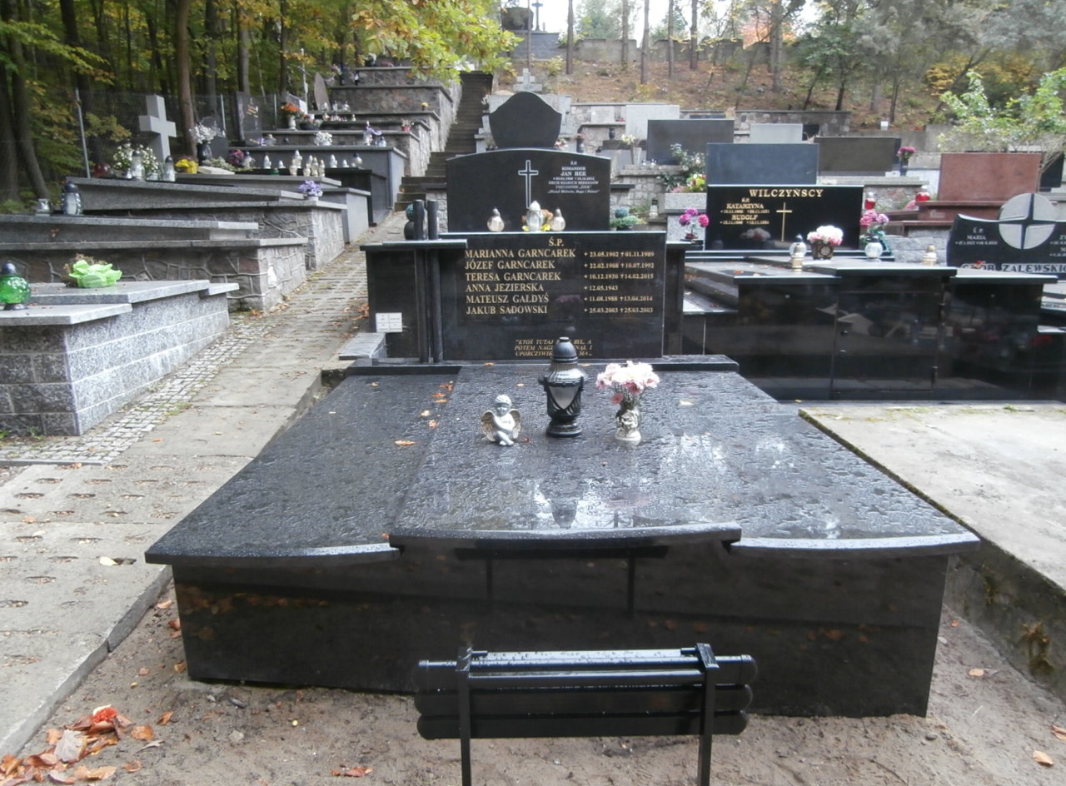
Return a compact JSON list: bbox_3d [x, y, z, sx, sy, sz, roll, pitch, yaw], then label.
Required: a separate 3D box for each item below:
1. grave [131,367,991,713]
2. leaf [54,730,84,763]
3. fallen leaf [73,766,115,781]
[{"bbox_3d":[0.081,0.453,3.594,2.541,0.650,2.619,-1,13,-1],"label":"grave"},{"bbox_3d":[-1.234,0.942,1.965,0.085,0.040,0.100,-1,13,-1],"label":"leaf"},{"bbox_3d":[-1.126,0.977,1.899,0.112,0.025,0.060,-1,13,-1],"label":"fallen leaf"}]

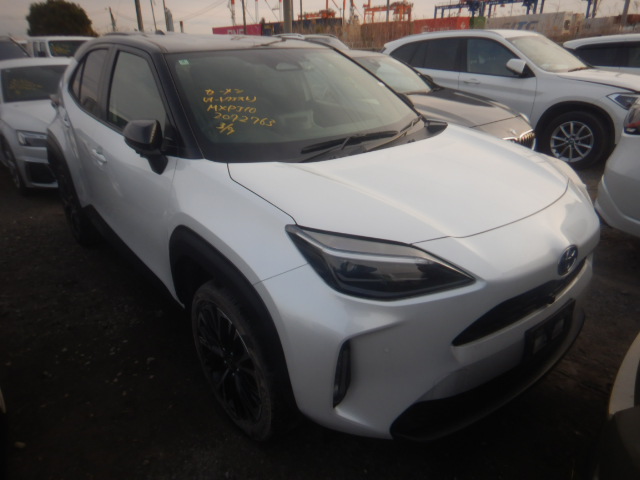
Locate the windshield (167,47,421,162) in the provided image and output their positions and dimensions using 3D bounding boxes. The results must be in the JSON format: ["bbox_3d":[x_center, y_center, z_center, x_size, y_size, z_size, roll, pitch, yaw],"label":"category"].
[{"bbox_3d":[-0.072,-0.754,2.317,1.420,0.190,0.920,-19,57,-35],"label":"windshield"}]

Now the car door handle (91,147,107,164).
[{"bbox_3d":[-1.254,-0.477,2.518,0.055,0.050,0.220,-19,28,-35],"label":"car door handle"}]

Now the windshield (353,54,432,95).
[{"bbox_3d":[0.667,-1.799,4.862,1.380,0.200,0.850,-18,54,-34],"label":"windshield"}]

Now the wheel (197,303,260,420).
[{"bbox_3d":[-0.305,0.460,1.792,0.160,0.480,0.480,-19,28,-35],"label":"wheel"}]

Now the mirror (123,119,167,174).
[{"bbox_3d":[-0.708,-0.377,1.791,0.185,0.210,0.145,-19,28,-35],"label":"mirror"}]

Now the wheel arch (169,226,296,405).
[{"bbox_3d":[-0.358,0.242,1.703,0.130,0.510,0.870,-19,28,-35],"label":"wheel arch"}]

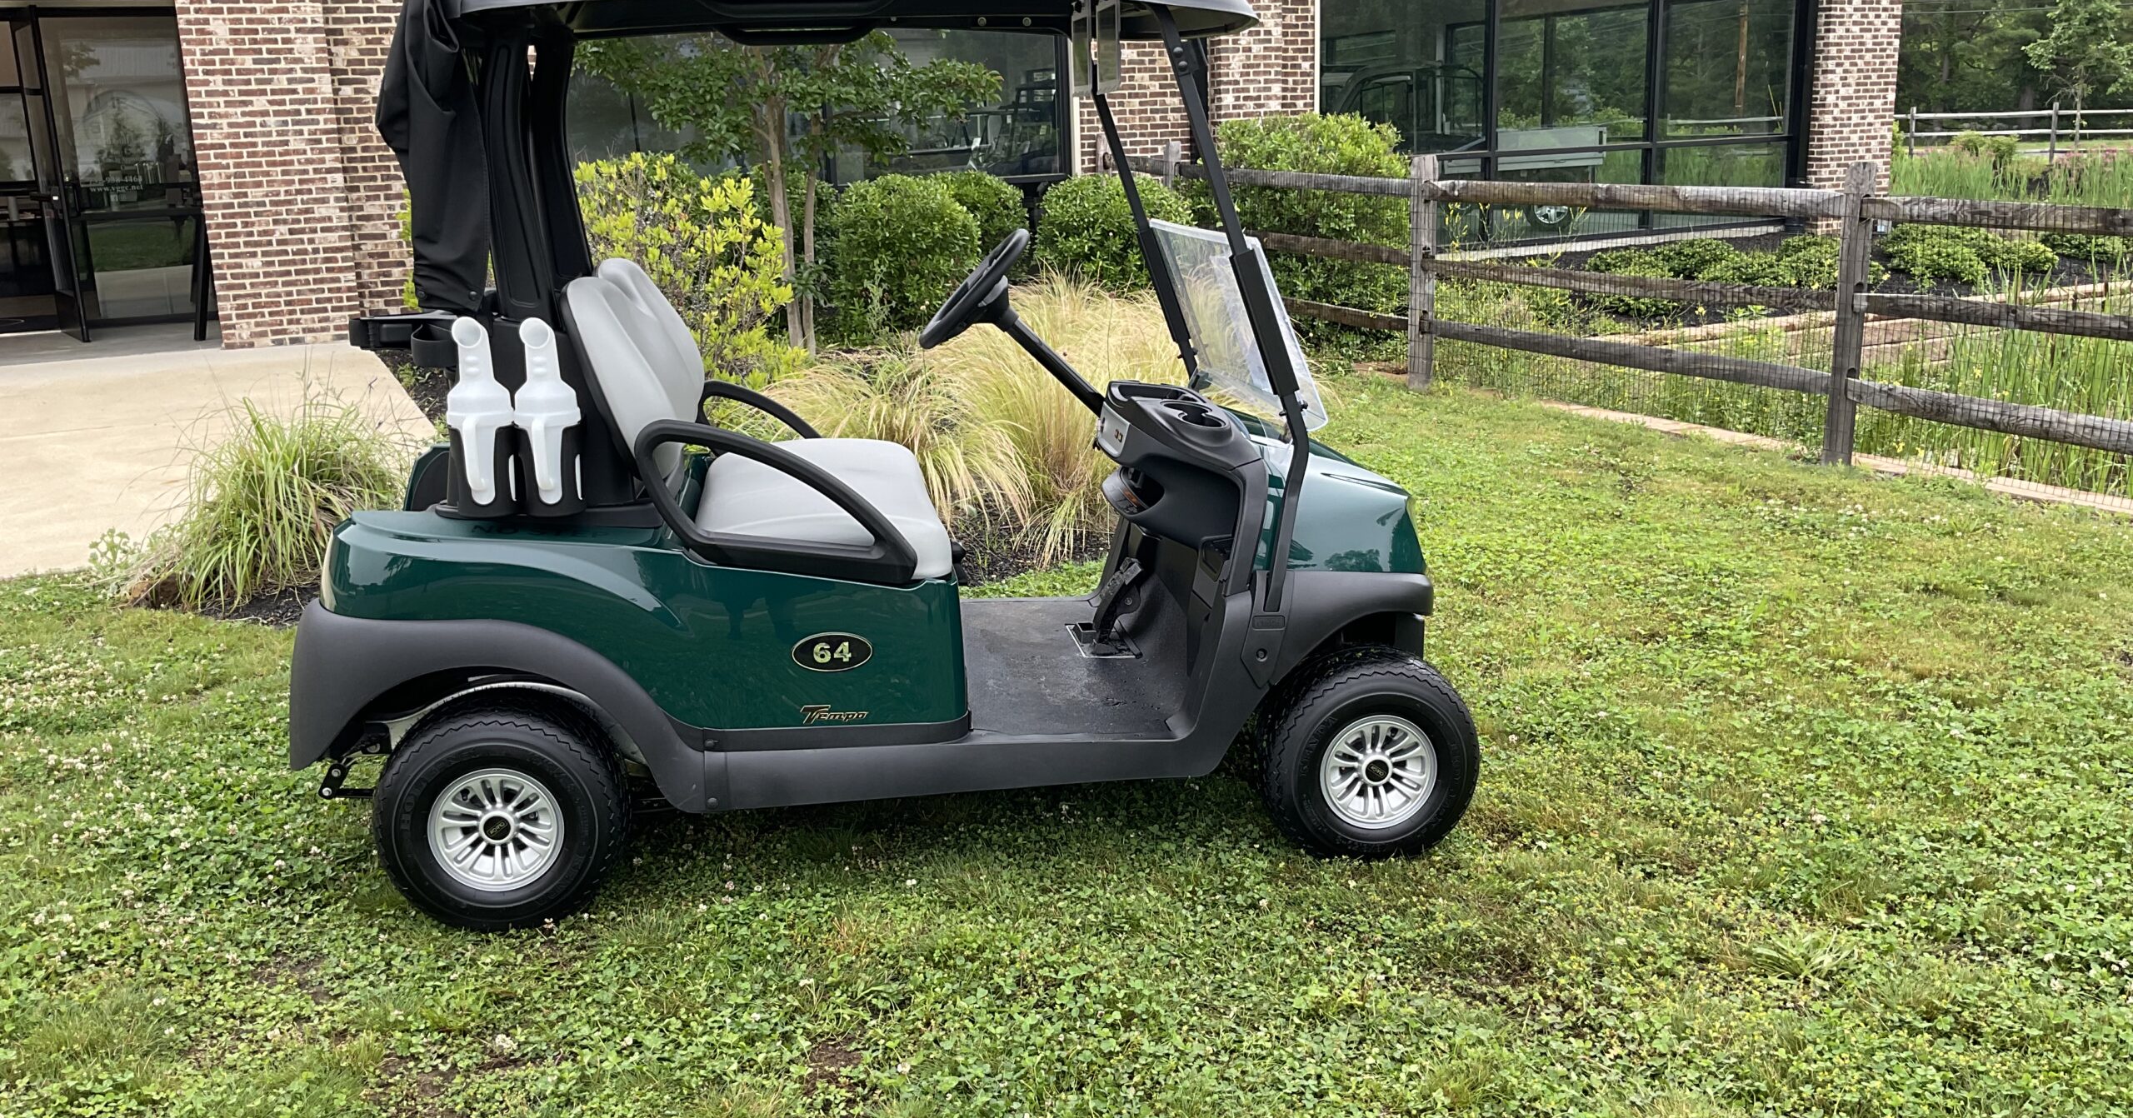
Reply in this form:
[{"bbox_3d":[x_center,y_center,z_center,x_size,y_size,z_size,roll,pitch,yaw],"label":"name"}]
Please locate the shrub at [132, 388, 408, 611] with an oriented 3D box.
[{"bbox_3d":[-2.594,-0.226,5.850,0.900,0.660,0.850,-2,14,0],"label":"shrub"}]

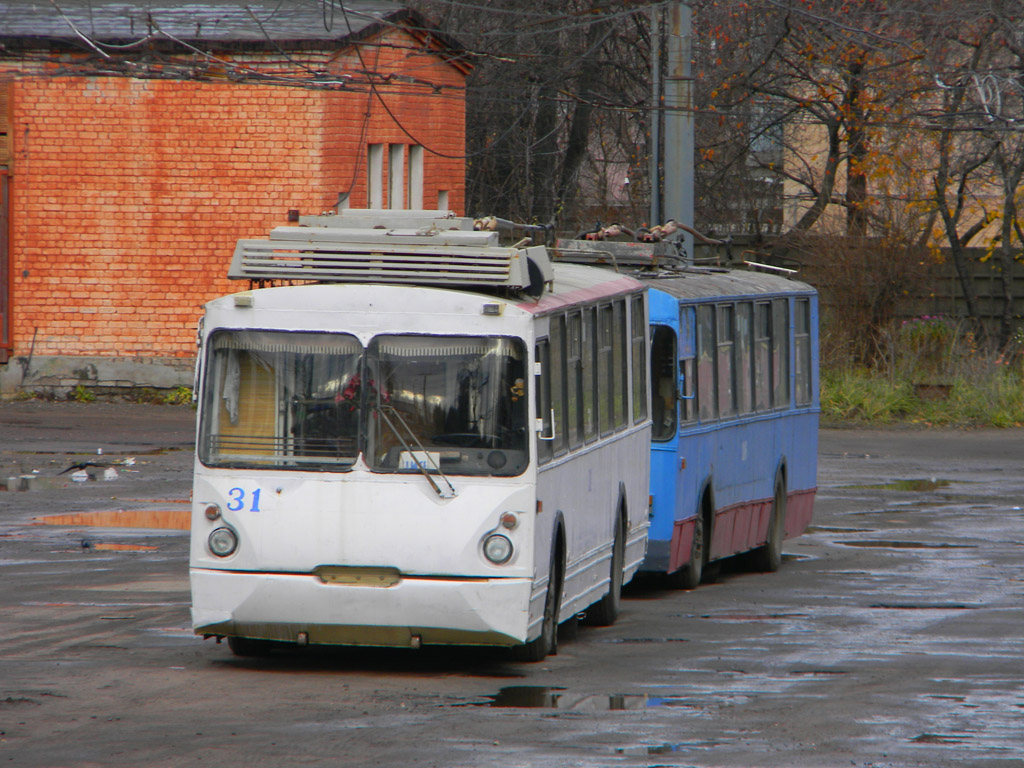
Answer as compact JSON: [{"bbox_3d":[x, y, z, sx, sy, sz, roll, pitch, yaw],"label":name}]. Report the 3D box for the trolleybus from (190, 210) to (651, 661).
[{"bbox_3d":[-0.555,0.300,77.420,2.520,3.300,11.750,1,2,5],"label":"trolleybus"}]

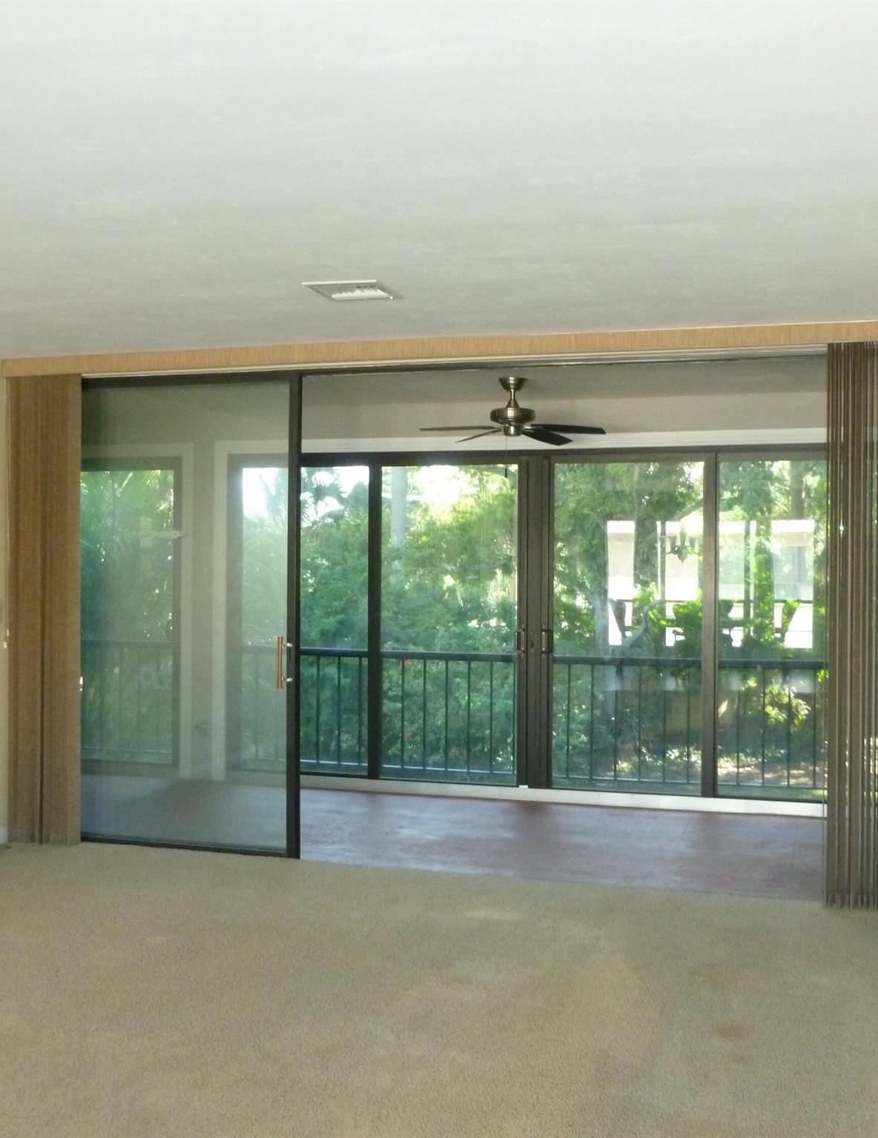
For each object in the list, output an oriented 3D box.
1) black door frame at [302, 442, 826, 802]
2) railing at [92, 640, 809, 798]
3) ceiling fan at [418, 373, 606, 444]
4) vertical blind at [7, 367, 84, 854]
[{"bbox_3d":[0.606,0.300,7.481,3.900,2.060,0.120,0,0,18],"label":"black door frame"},{"bbox_3d":[-0.049,0.948,7.916,5.250,0.840,0.070,0,0,18],"label":"railing"},{"bbox_3d":[0.414,-0.865,6.624,1.060,0.330,1.060,0,0,18],"label":"ceiling fan"},{"bbox_3d":[-1.988,0.206,6.180,0.380,2.360,0.100,0,0,18],"label":"vertical blind"}]

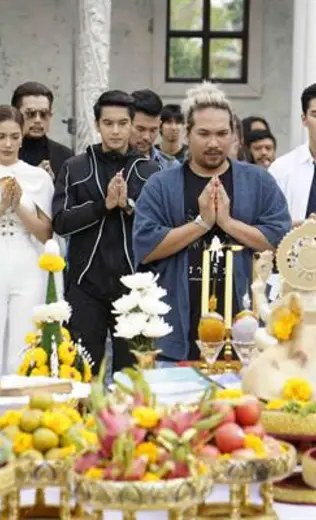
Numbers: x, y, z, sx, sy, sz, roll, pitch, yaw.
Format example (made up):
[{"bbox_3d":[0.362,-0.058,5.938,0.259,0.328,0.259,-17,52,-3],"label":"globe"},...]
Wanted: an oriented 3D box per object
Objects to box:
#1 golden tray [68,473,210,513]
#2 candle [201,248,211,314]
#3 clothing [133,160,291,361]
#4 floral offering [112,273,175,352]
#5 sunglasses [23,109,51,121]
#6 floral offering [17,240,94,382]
[{"bbox_3d":[-0.034,0.494,4.020,0.315,0.060,0.315,0,5,0],"label":"golden tray"},{"bbox_3d":[0.134,0.069,5.200,0.022,0.205,0.022,0,5,0],"label":"candle"},{"bbox_3d":[0.196,0.057,6.750,0.580,0.830,0.400,0,5,0],"label":"clothing"},{"bbox_3d":[-0.044,0.145,5.200,0.175,0.220,0.170,0,5,0],"label":"floral offering"},{"bbox_3d":[-0.566,-0.683,8.650,0.145,0.050,0.140,-2,5,-20],"label":"sunglasses"},{"bbox_3d":[-0.287,0.144,5.150,0.220,0.390,0.210,0,5,0],"label":"floral offering"}]

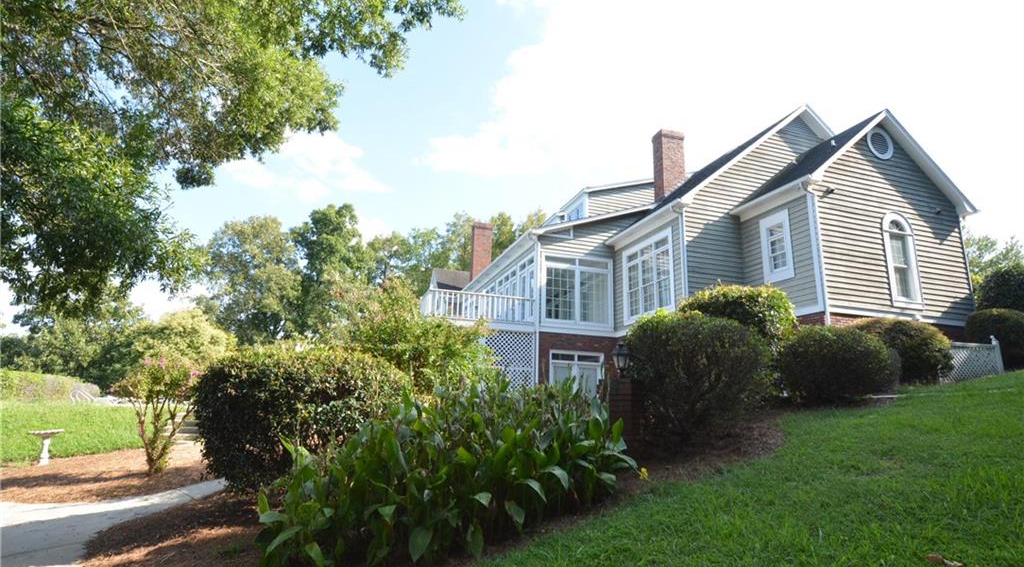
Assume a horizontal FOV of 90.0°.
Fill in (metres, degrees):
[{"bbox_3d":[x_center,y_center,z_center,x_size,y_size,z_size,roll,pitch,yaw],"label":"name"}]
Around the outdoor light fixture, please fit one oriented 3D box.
[{"bbox_3d":[1.356,0.947,6.352,0.210,0.406,0.210,-1,-14,12],"label":"outdoor light fixture"}]

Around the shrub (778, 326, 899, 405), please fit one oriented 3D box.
[{"bbox_3d":[4.793,1.216,7.635,1.500,1.145,1.450,-6,-16,31],"label":"shrub"}]

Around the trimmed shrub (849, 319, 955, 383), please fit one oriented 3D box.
[{"bbox_3d":[6.770,1.200,9.058,1.423,1.152,1.500,-8,-16,36],"label":"trimmed shrub"}]

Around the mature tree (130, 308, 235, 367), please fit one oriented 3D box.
[{"bbox_3d":[-14.504,3.351,22.995,3.892,4.385,3.892,10,-16,-31],"label":"mature tree"}]

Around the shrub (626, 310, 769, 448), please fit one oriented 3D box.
[{"bbox_3d":[2.391,1.234,6.719,1.739,1.780,1.650,-3,-14,19],"label":"shrub"}]

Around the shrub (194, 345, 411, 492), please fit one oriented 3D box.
[{"bbox_3d":[-3.107,2.008,7.722,3.018,2.151,2.500,7,-14,-20],"label":"shrub"}]

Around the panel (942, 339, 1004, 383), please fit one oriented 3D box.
[{"bbox_3d":[9.448,1.587,10.554,1.945,0.970,0.090,6,-14,-17],"label":"panel"}]

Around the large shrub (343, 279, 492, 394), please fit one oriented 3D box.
[{"bbox_3d":[-2.030,1.774,11.383,3.220,3.855,2.900,4,-13,-9],"label":"large shrub"}]

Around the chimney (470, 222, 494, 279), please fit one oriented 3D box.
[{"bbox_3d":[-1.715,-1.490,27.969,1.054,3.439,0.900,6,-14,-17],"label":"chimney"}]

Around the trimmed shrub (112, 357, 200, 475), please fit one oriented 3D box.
[{"bbox_3d":[-6.721,2.448,9.567,1.374,2.140,1.374,10,-16,-33],"label":"trimmed shrub"}]

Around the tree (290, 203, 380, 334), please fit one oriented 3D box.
[{"bbox_3d":[-12.523,1.789,37.623,5.625,16.056,6.500,6,-14,-18],"label":"tree"}]

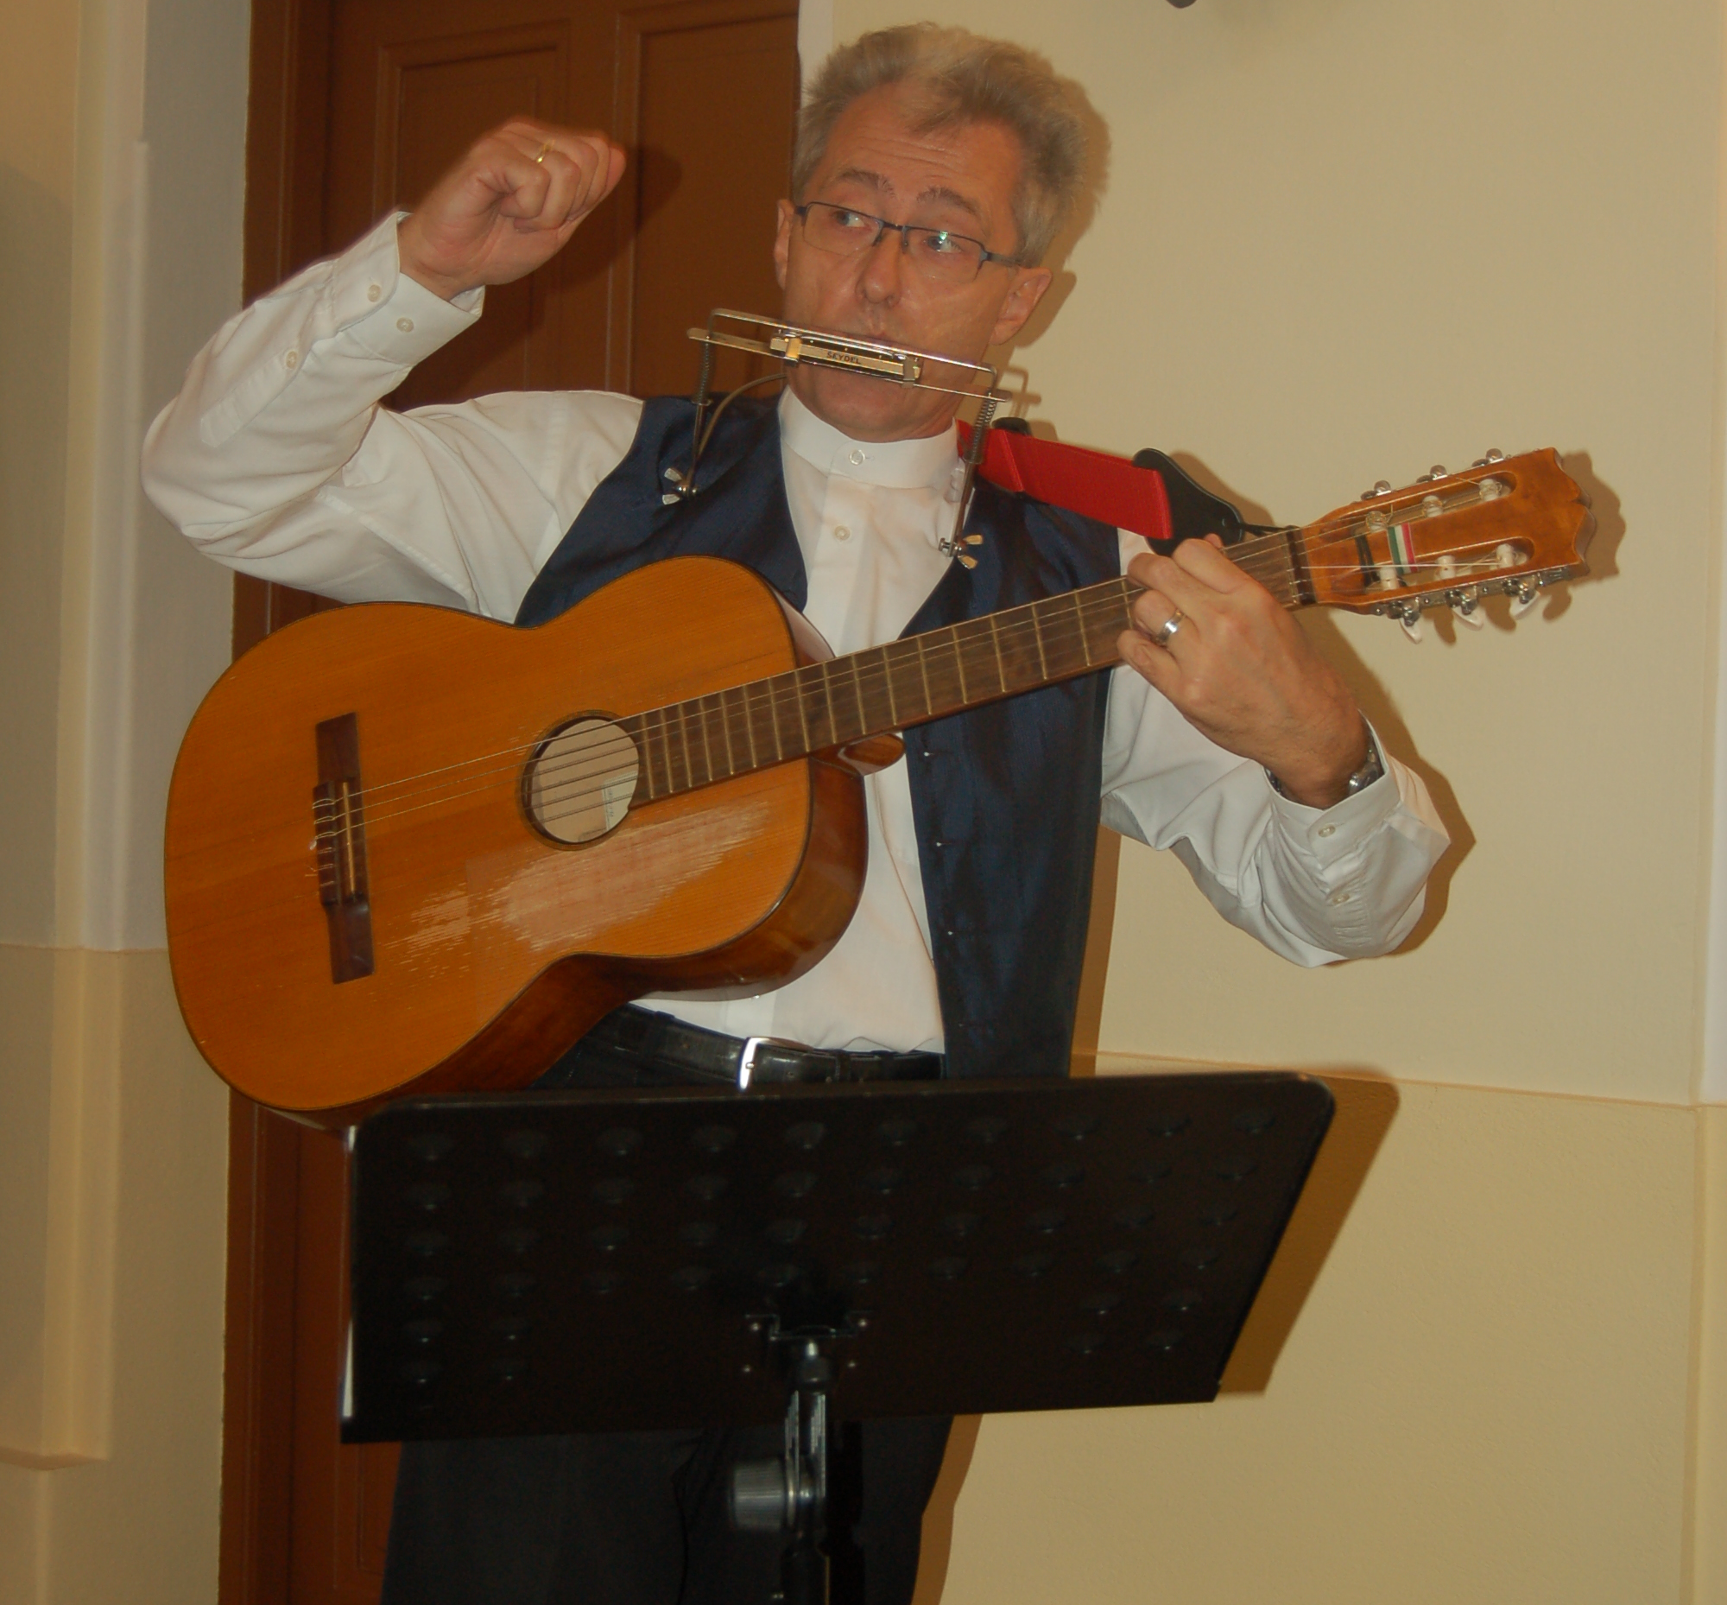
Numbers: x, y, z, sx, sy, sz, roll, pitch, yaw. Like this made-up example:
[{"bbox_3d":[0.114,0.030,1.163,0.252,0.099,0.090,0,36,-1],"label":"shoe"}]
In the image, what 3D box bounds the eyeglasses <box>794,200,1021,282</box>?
[{"bbox_3d":[0.030,-0.386,2.330,0.140,0.041,0.142,15,9,7],"label":"eyeglasses"}]

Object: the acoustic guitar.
[{"bbox_3d":[-0.008,-0.043,2.156,0.980,0.370,0.112,-16,-28,16],"label":"acoustic guitar"}]

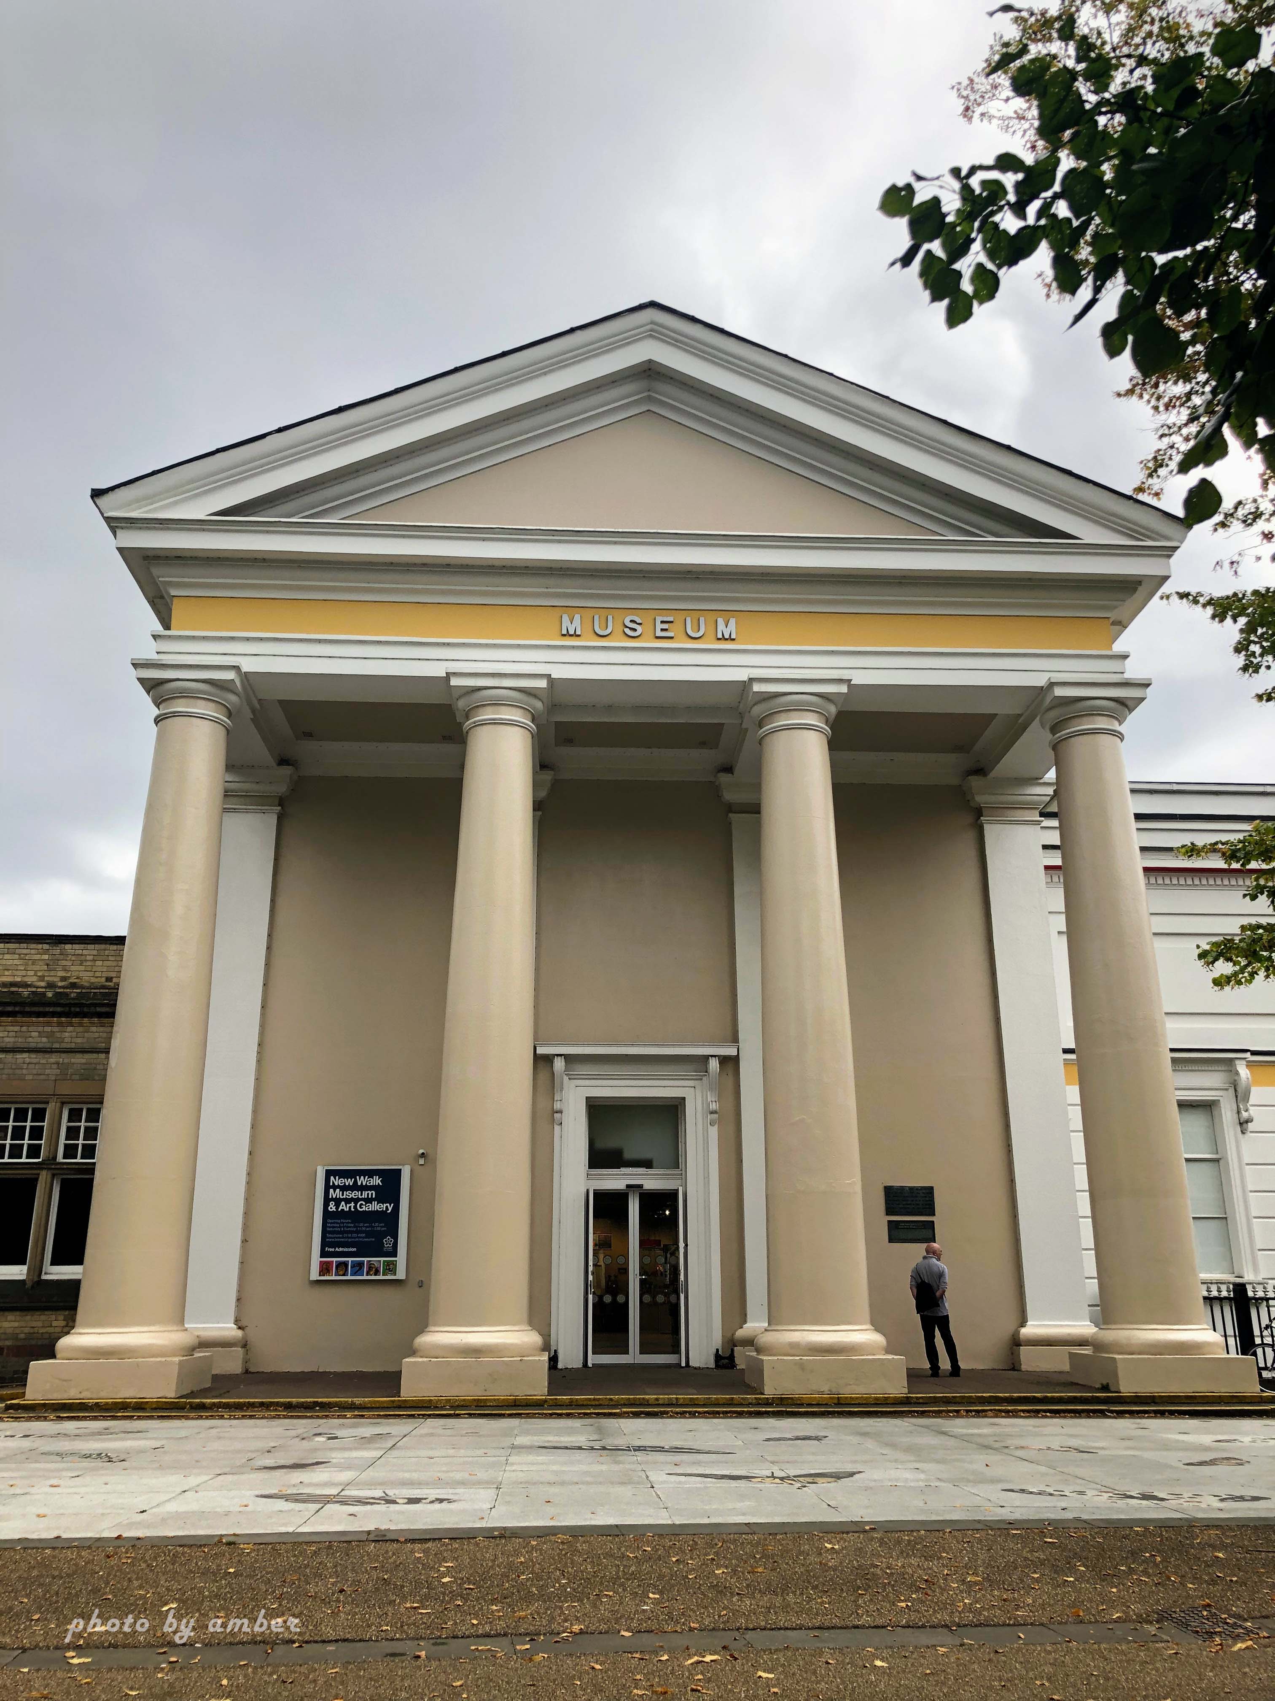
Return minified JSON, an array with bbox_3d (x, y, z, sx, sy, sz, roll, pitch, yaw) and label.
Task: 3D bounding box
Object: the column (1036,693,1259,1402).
[{"bbox_3d":[6.438,2.237,18.400,1.668,9.236,1.668,1,-18,-3],"label":"column"}]

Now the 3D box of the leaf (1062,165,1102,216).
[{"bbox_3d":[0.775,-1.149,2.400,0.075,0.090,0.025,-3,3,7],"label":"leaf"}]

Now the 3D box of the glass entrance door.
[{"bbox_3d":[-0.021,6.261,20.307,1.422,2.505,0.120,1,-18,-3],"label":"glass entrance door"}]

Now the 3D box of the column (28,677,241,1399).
[{"bbox_3d":[-6.109,2.062,17.765,1.668,9.236,1.668,1,-18,-3],"label":"column"}]

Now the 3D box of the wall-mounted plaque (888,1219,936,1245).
[{"bbox_3d":[4.160,5.768,20.807,0.720,0.320,0.035,1,-18,-3],"label":"wall-mounted plaque"}]

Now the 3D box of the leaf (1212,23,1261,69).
[{"bbox_3d":[1.089,-1.462,2.500,0.085,0.020,0.078,6,-60,21],"label":"leaf"}]

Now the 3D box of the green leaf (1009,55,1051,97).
[{"bbox_3d":[0.715,-1.407,2.500,0.068,0.020,0.068,32,-58,-3],"label":"green leaf"}]

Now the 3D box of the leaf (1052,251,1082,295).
[{"bbox_3d":[0.767,-1.027,2.450,0.056,0.080,0.025,-3,1,7],"label":"leaf"}]

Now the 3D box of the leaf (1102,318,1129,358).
[{"bbox_3d":[0.919,-0.987,2.650,0.052,0.074,0.020,3,20,18],"label":"leaf"}]

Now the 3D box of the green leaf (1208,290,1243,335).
[{"bbox_3d":[1.048,-0.957,2.450,0.064,0.082,0.025,-4,0,10],"label":"green leaf"}]

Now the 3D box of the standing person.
[{"bbox_3d":[4.095,6.312,18.931,0.540,1.740,0.360,-3,-19,8],"label":"standing person"}]

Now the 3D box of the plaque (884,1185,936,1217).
[{"bbox_3d":[4.033,5.184,20.333,0.742,0.421,0.040,1,-18,-3],"label":"plaque"}]

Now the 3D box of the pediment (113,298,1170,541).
[{"bbox_3d":[0.155,-6.009,20.070,15.157,3.818,1.200,1,-18,-3],"label":"pediment"}]

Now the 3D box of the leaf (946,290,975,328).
[{"bbox_3d":[0.632,-1.063,2.700,0.052,0.076,0.020,20,24,5],"label":"leaf"}]

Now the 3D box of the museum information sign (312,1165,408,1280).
[{"bbox_3d":[-3.963,5.353,19.789,1.344,1.587,0.090,1,-18,-3],"label":"museum information sign"}]

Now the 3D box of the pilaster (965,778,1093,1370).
[{"bbox_3d":[6.036,3.158,20.889,1.345,8.855,0.476,1,-18,-3],"label":"pilaster"}]

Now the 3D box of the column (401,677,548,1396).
[{"bbox_3d":[-1.913,2.120,17.977,1.668,9.236,1.668,1,-18,-3],"label":"column"}]

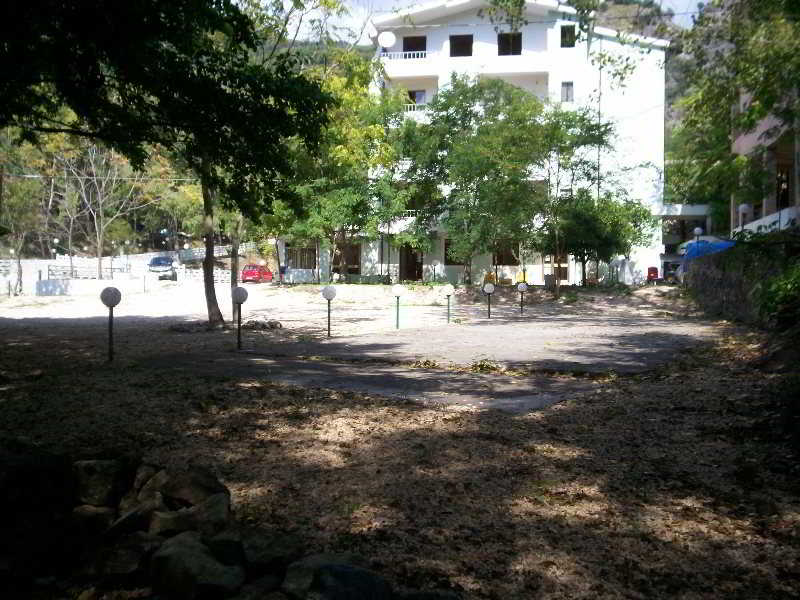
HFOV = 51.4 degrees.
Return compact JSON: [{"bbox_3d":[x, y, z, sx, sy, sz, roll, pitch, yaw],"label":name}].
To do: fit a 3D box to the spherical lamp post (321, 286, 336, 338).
[{"bbox_3d":[-1.688,0.273,19.925,0.335,1.240,0.335,0,2,0],"label":"spherical lamp post"}]

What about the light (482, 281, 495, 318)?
[{"bbox_3d":[3.156,0.044,29.346,0.335,1.240,0.335,0,2,0],"label":"light"}]

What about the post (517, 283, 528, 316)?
[{"bbox_3d":[4.776,-0.033,32.496,0.335,1.240,0.335,0,2,0],"label":"post"}]

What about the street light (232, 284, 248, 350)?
[{"bbox_3d":[-3.252,0.346,16.885,0.335,1.240,0.335,0,2,0],"label":"street light"}]

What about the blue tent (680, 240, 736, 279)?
[{"bbox_3d":[14.920,-1.947,40.500,2.800,2.200,2.800,1,2,9],"label":"blue tent"}]

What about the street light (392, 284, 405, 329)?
[{"bbox_3d":[-0.041,0.195,23.128,0.335,1.240,0.335,0,2,0],"label":"street light"}]

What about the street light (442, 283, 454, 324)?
[{"bbox_3d":[1.544,0.120,26.211,0.335,1.240,0.335,0,2,0],"label":"street light"}]

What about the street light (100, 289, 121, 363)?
[{"bbox_3d":[-4.808,0.420,13.858,0.335,1.240,0.335,0,2,0],"label":"street light"}]

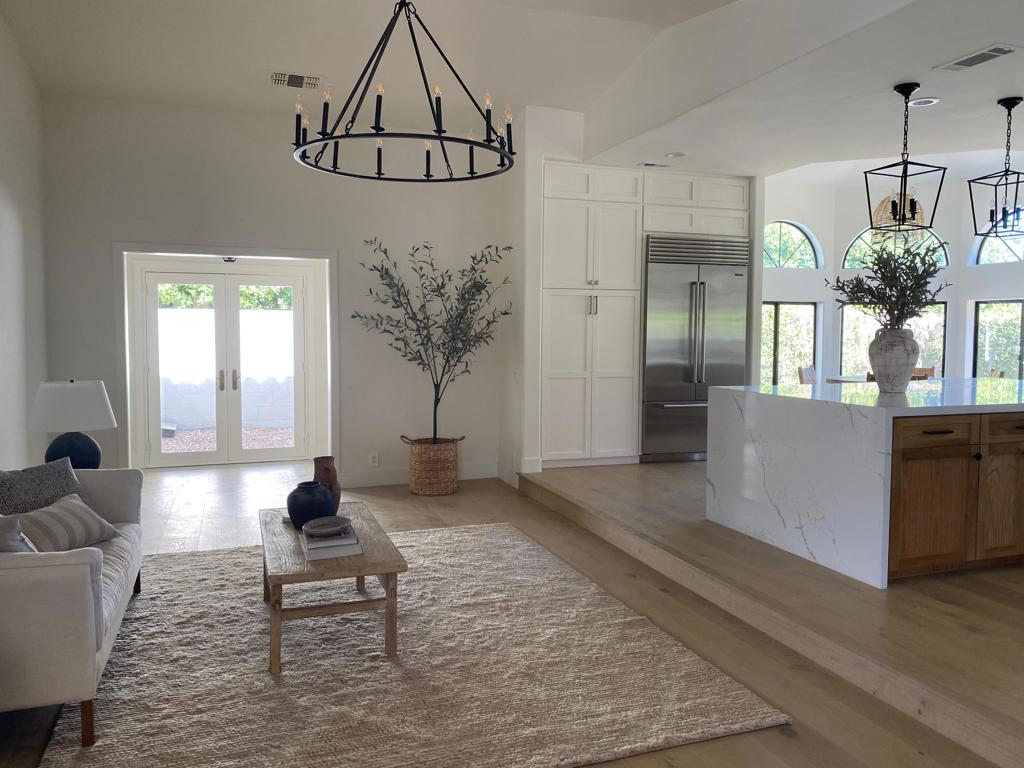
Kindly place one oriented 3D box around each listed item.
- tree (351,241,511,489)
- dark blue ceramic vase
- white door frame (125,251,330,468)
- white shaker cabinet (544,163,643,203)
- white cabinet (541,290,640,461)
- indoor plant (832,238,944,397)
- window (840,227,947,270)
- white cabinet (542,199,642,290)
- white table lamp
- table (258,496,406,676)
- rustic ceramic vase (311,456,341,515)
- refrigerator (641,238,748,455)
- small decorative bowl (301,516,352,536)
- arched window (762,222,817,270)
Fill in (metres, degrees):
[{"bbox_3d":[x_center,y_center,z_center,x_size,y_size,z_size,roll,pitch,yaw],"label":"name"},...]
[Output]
[{"bbox_3d":[-0.629,-0.137,6.558,1.390,2.172,0.860,-1,4,-19],"label":"tree"},{"bbox_3d":[-0.980,0.593,3.736,0.216,0.220,0.216,-1,4,-19],"label":"dark blue ceramic vase"},{"bbox_3d":[-2.971,-0.240,8.109,1.957,2.178,0.150,-1,4,-19],"label":"white door frame"},{"bbox_3d":[0.655,-1.852,7.312,0.990,0.317,0.600,-1,4,-19],"label":"white shaker cabinet"},{"bbox_3d":[0.644,-0.101,7.416,0.995,1.562,0.600,-1,4,-19],"label":"white cabinet"},{"bbox_3d":[2.316,-0.427,4.743,0.647,0.950,0.626,-1,4,-19],"label":"indoor plant"},{"bbox_3d":[5.074,-1.841,10.178,1.267,0.596,0.100,2,4,27],"label":"window"},{"bbox_3d":[0.664,-1.298,7.403,0.993,0.807,0.600,-1,4,-18],"label":"white cabinet"},{"bbox_3d":[-2.360,0.273,4.129,0.420,0.595,0.420,-1,4,-19],"label":"white table lamp"},{"bbox_3d":[-0.863,0.908,3.547,0.523,0.449,1.166,-1,4,-20],"label":"table"},{"bbox_3d":[-0.918,0.511,3.796,0.140,0.315,0.140,-1,4,-18],"label":"rustic ceramic vase"},{"bbox_3d":[1.725,-0.337,7.781,1.132,2.177,0.680,-1,4,-18],"label":"refrigerator"},{"bbox_3d":[-0.824,0.639,3.421,0.216,0.047,0.216,-1,4,-19],"label":"small decorative bowl"},{"bbox_3d":[3.572,-1.853,10.237,1.253,0.621,0.100,-1,4,-18],"label":"arched window"}]

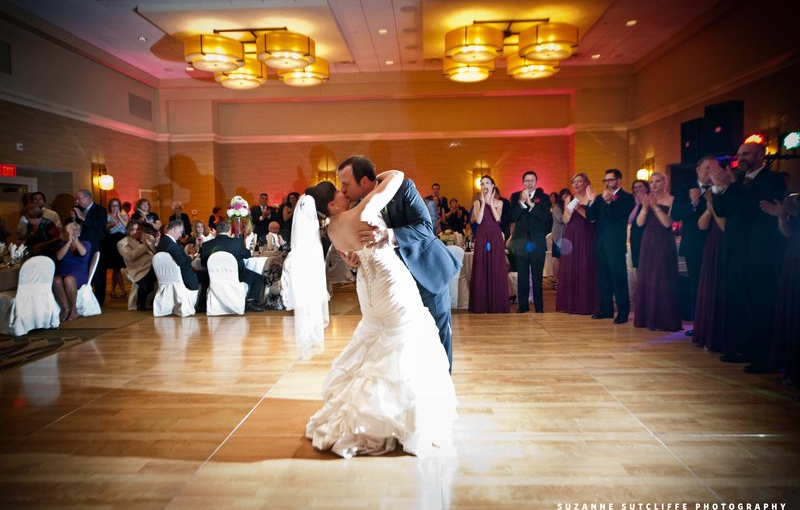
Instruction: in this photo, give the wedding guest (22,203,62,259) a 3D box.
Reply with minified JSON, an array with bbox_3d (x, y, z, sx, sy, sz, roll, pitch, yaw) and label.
[{"bbox_3d":[-5.172,0.040,7.731,0.540,1.520,0.460,-3,5,-25],"label":"wedding guest"}]

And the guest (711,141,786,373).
[{"bbox_3d":[2.810,0.003,4.255,0.520,1.810,0.560,-3,5,-18],"label":"guest"}]

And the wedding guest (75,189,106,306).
[{"bbox_3d":[-4.398,-0.077,7.659,0.450,1.720,0.520,-1,4,-4],"label":"wedding guest"}]

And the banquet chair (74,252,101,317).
[{"bbox_3d":[-4.363,0.366,7.300,0.560,0.890,0.450,-4,6,-37],"label":"banquet chair"}]

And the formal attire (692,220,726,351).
[{"bbox_3d":[2.952,0.178,4.896,0.460,1.360,0.500,-4,5,-37],"label":"formal attire"}]

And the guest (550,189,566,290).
[{"bbox_3d":[2.619,-0.263,8.750,0.480,1.640,0.400,1,5,29],"label":"guest"}]

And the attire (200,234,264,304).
[{"bbox_3d":[-2.209,0.205,7.306,0.680,1.030,0.680,1,5,21],"label":"attire"}]

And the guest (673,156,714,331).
[{"bbox_3d":[3.089,-0.103,5.572,0.460,1.810,0.560,-4,5,-37],"label":"guest"}]

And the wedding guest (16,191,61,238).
[{"bbox_3d":[-5.902,-0.144,8.700,0.600,1.740,0.420,-3,5,-27],"label":"wedding guest"}]

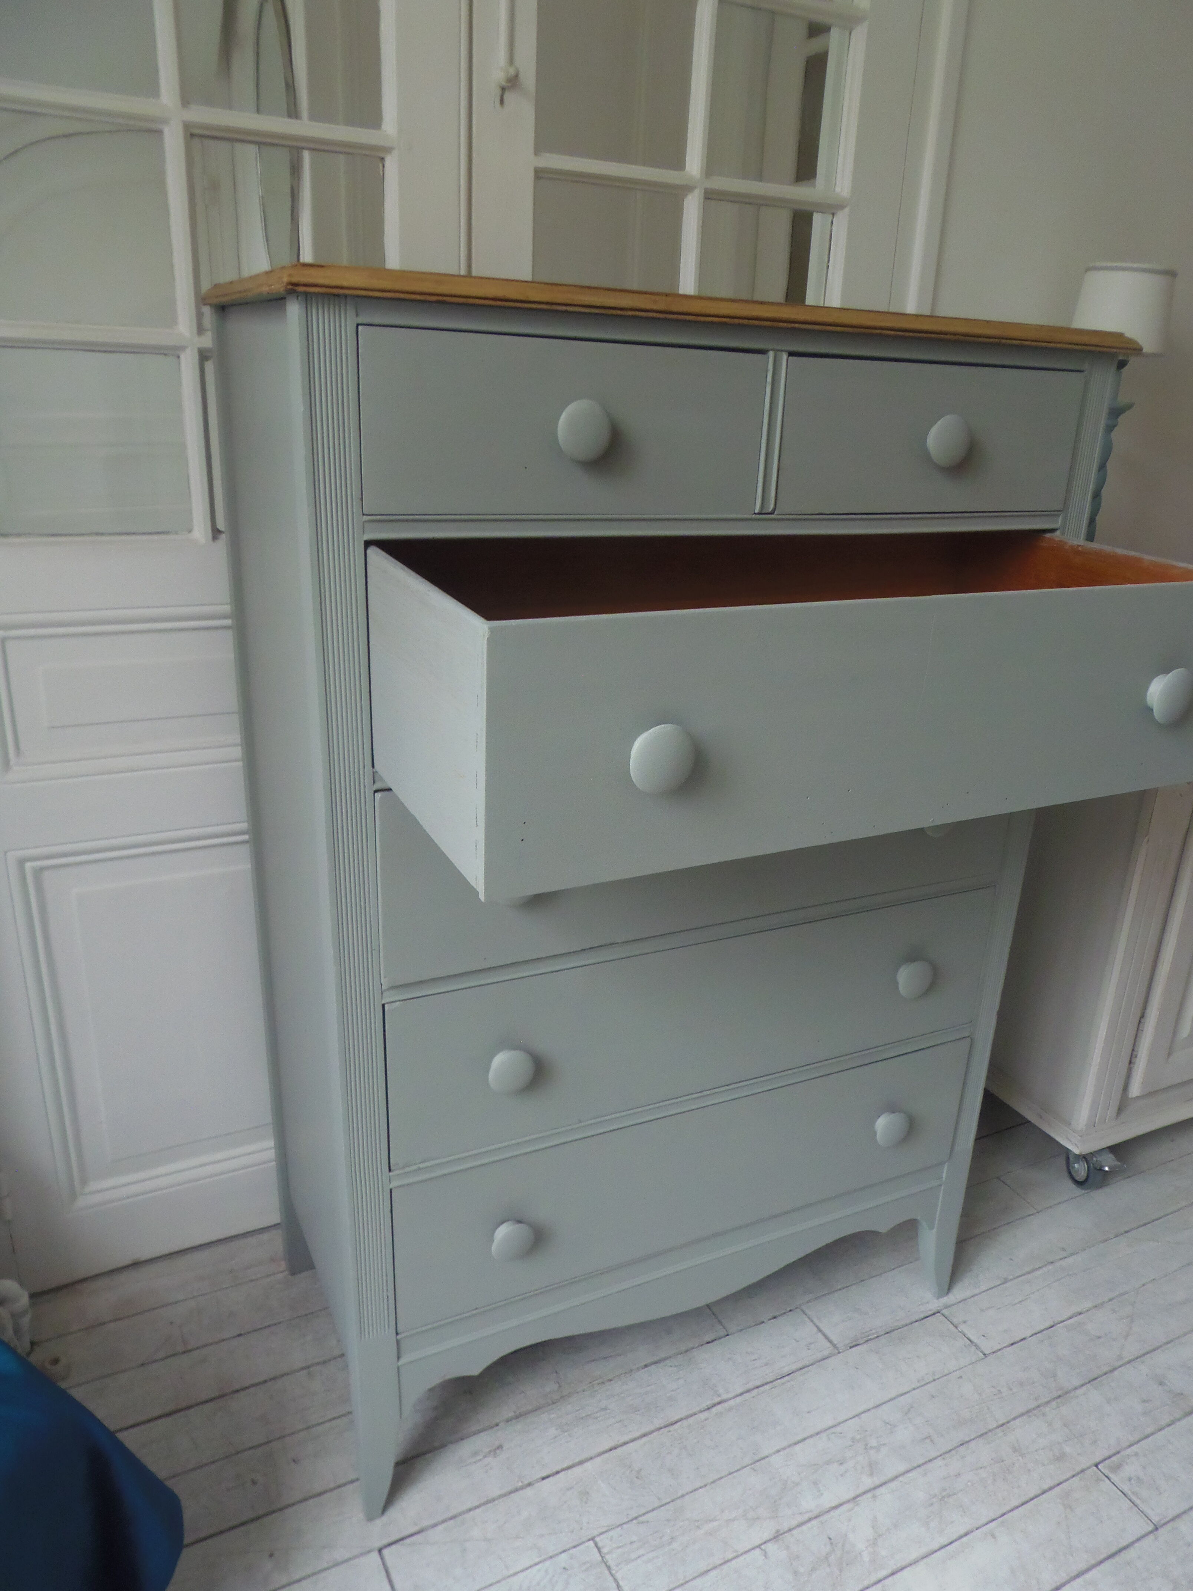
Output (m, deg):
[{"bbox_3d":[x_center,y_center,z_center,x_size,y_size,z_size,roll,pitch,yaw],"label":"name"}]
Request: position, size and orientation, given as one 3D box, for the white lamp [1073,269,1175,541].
[{"bbox_3d":[0.816,-0.588,1.784,0.141,0.478,0.141,-7,22,-25],"label":"white lamp"}]

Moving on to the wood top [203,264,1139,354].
[{"bbox_3d":[0.087,-0.506,1.184,0.911,0.021,0.438,-7,22,-25],"label":"wood top"}]

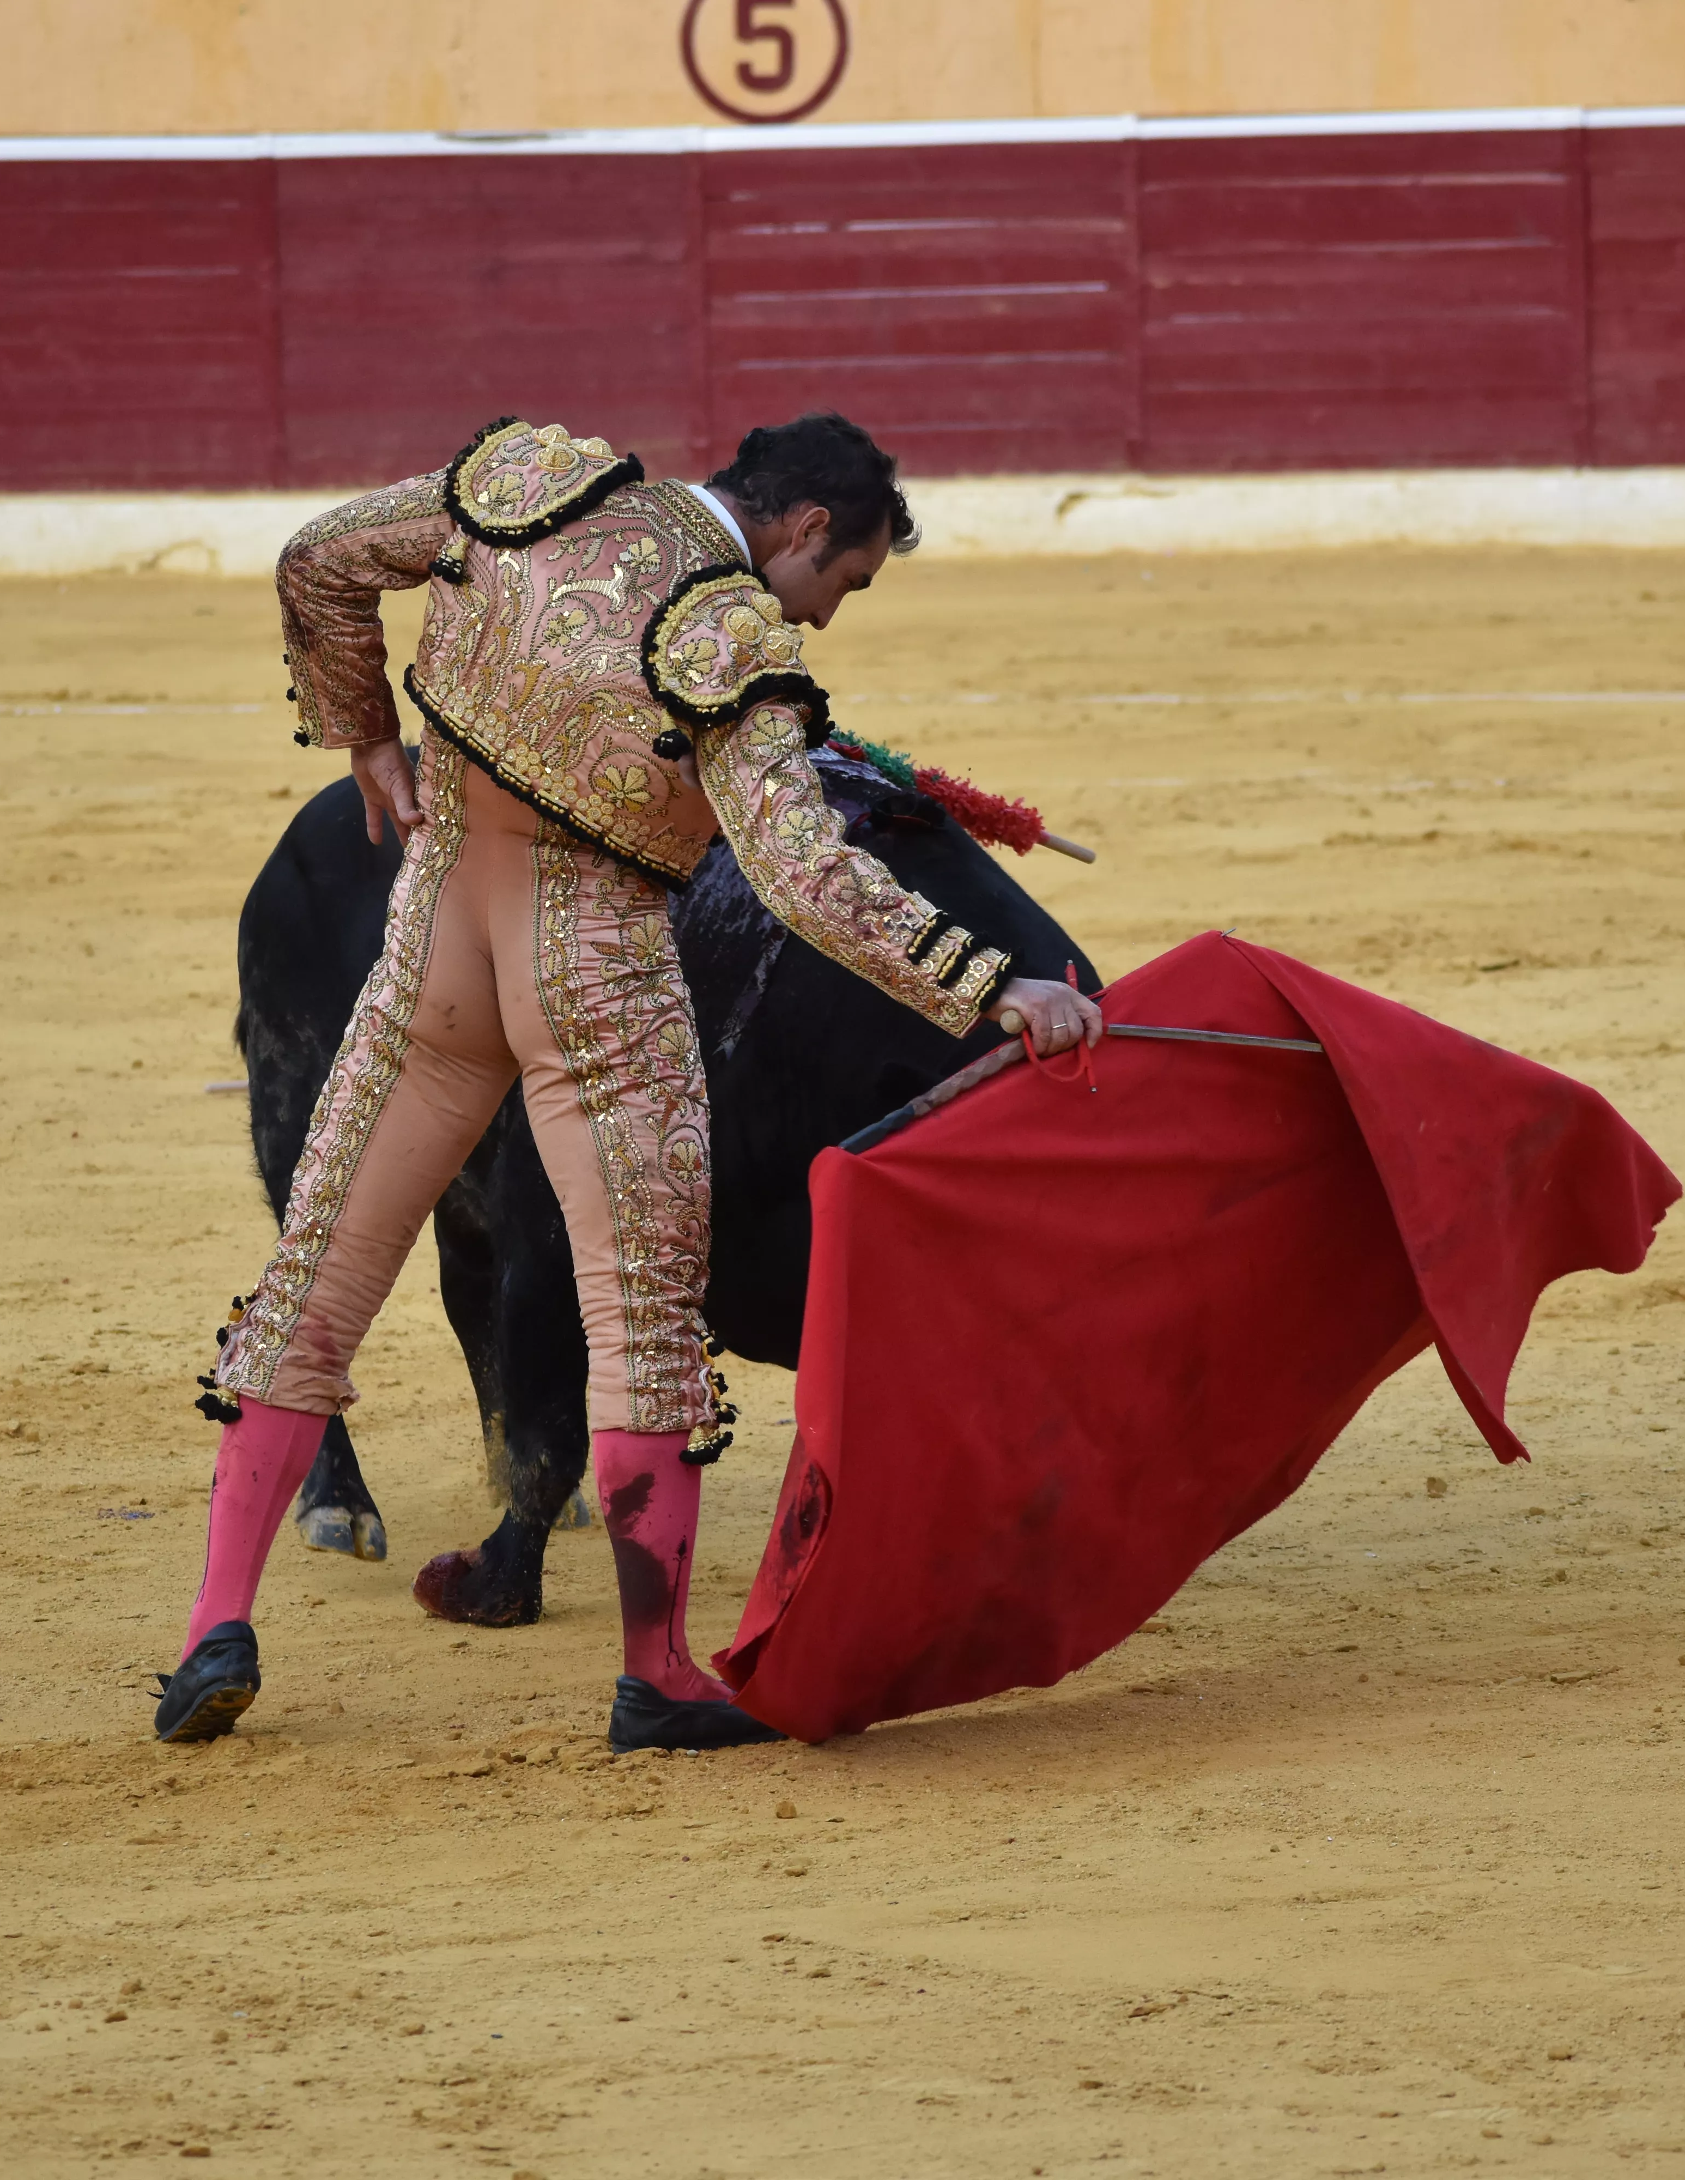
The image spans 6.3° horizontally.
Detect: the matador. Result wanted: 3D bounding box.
[{"bbox_3d":[-0.245,-0.015,17.550,0.920,1.530,0.750,1,5,28],"label":"matador"}]

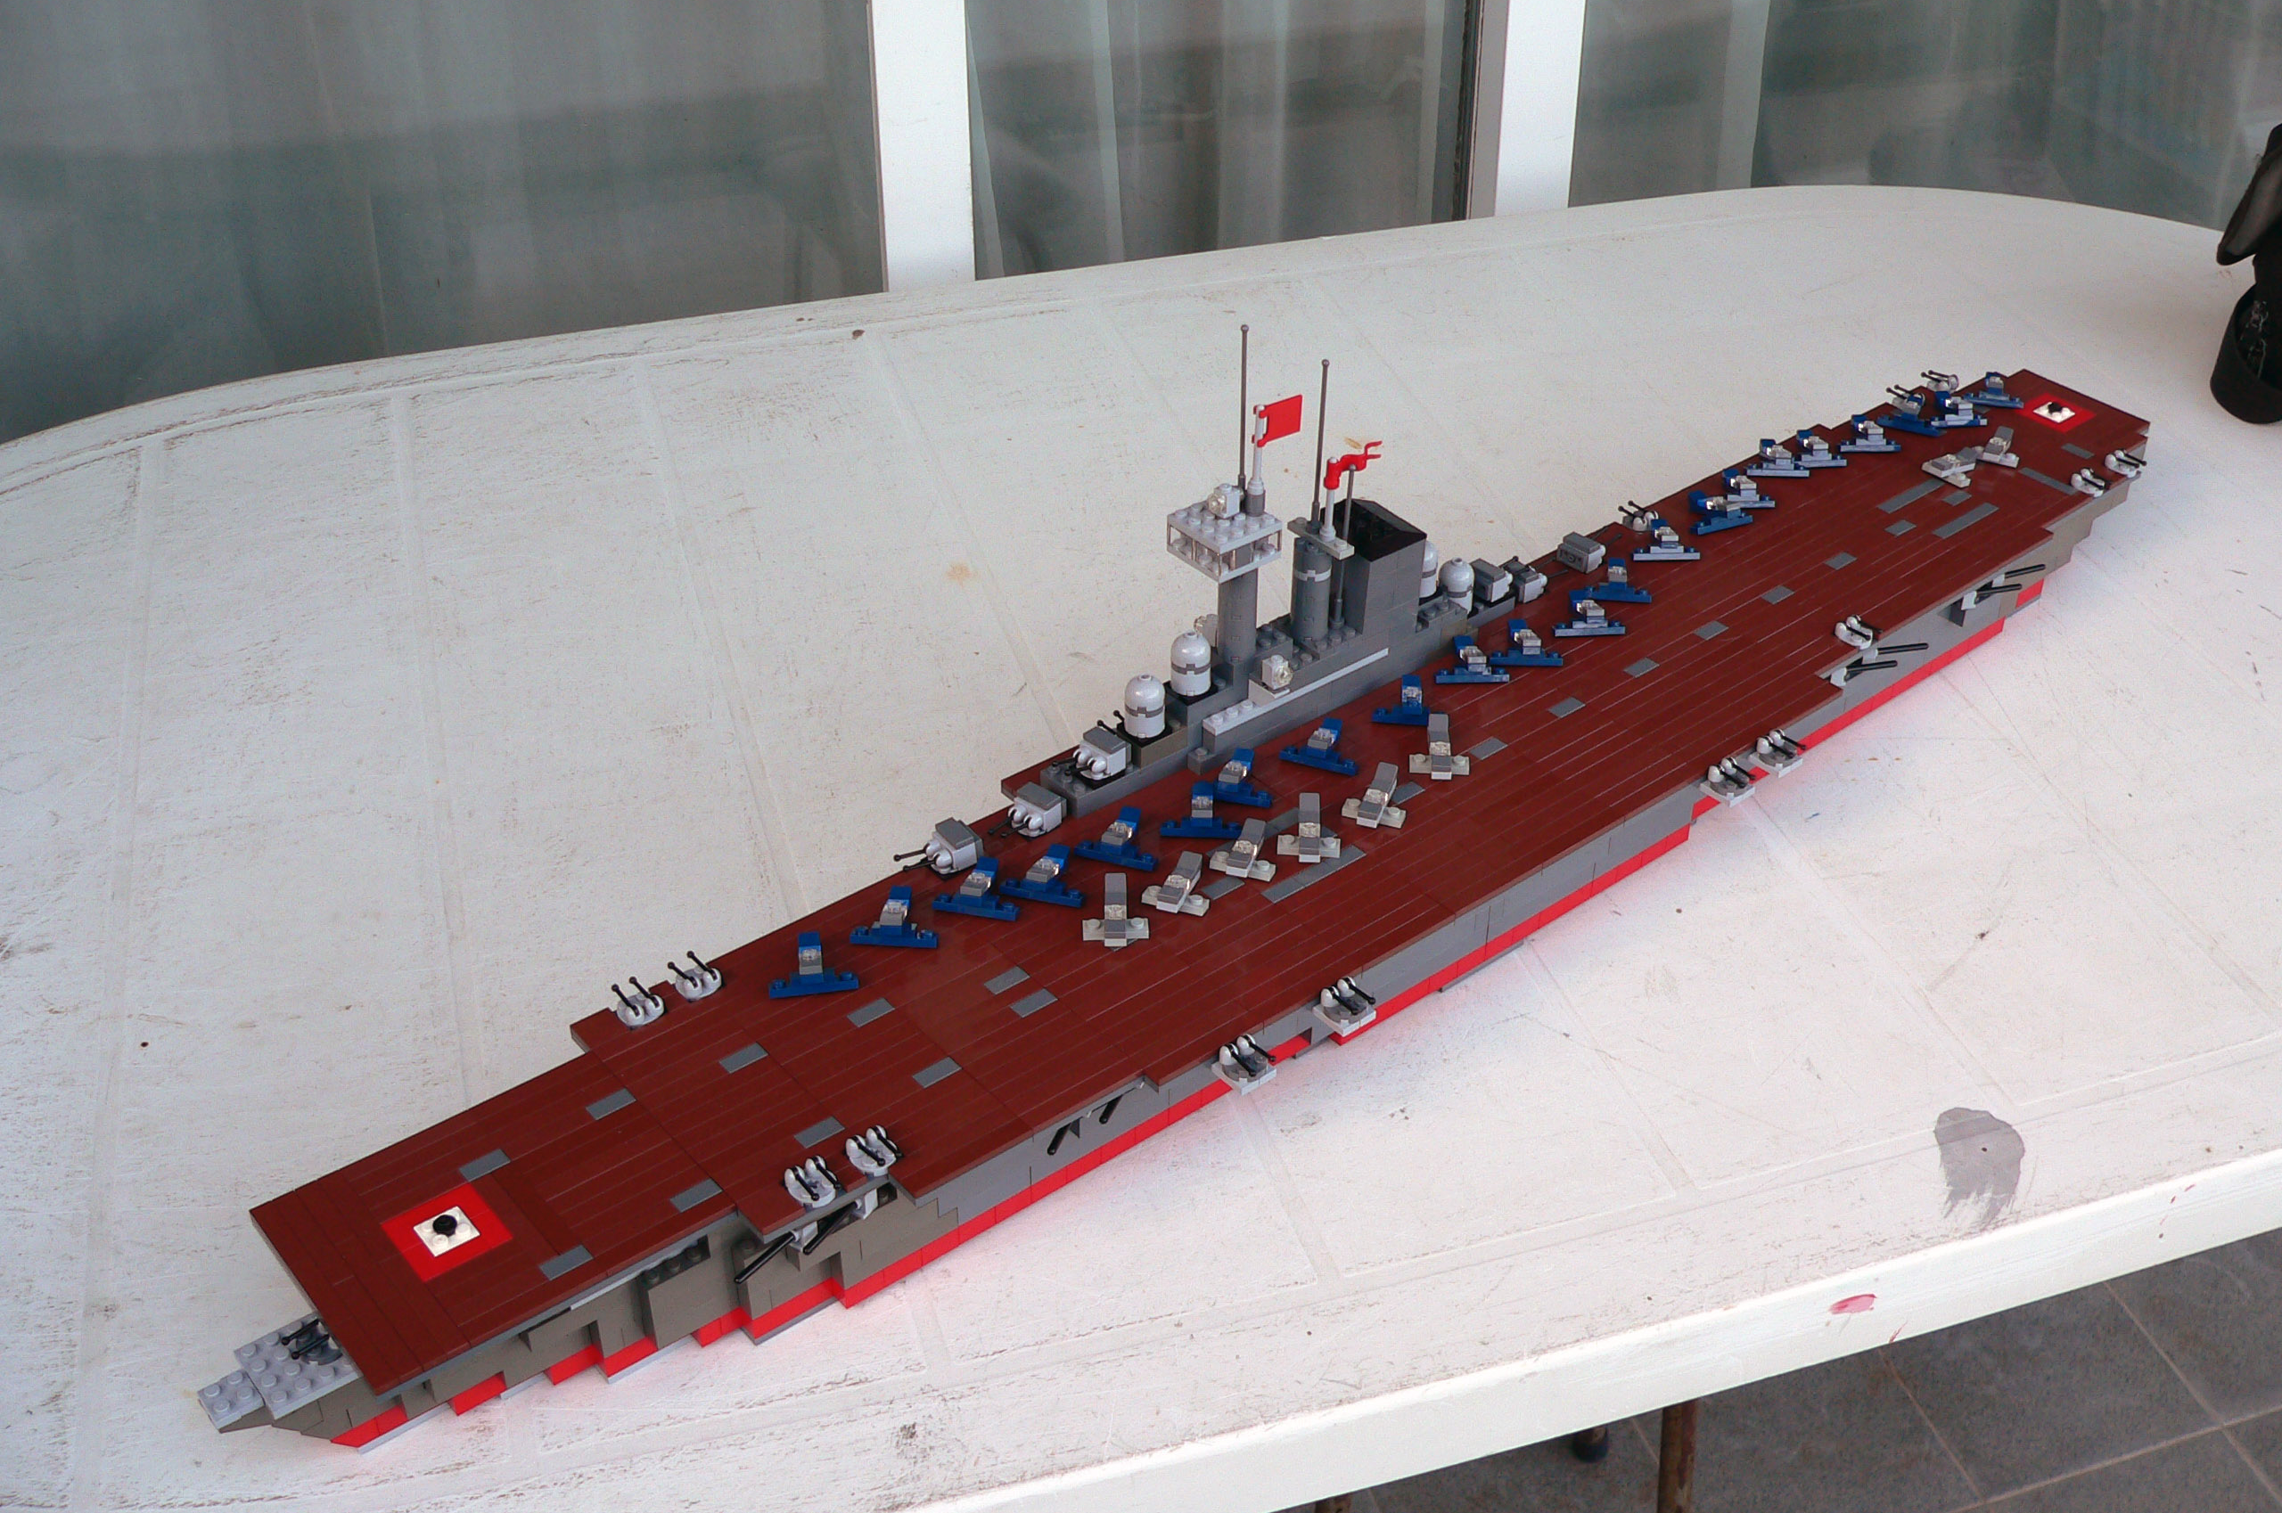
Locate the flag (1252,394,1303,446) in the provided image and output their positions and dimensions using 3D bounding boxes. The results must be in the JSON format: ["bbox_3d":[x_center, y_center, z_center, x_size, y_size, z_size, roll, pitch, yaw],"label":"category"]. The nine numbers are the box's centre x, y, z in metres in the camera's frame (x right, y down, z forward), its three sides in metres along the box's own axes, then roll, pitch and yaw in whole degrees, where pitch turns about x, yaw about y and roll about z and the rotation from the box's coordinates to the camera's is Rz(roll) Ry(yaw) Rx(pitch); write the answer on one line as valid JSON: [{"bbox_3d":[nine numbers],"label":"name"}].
[{"bbox_3d":[0.052,-0.128,0.906,0.023,0.016,0.005,-23,41,-30],"label":"flag"}]

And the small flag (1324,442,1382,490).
[{"bbox_3d":[0.083,-0.114,0.923,0.032,0.010,0.007,-26,43,-32],"label":"small flag"}]

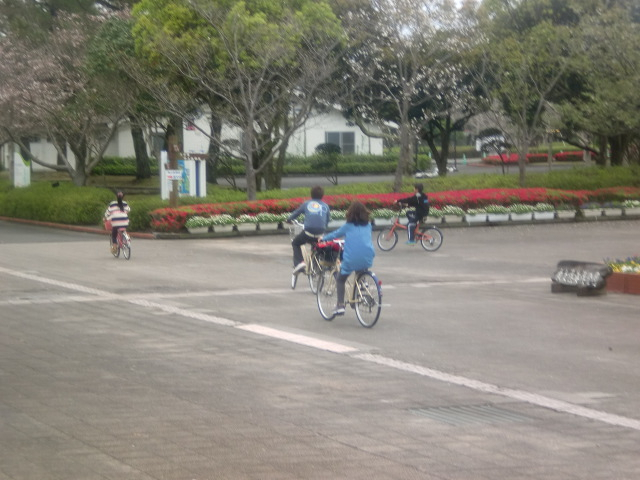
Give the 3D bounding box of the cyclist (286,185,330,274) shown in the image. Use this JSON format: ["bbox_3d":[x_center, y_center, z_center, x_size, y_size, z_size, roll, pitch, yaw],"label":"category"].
[{"bbox_3d":[-0.172,-0.157,29.300,0.500,1.360,0.680,-2,3,-18],"label":"cyclist"}]

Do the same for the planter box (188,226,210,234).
[{"bbox_3d":[-3.075,-0.240,49.600,0.580,0.210,0.250,-2,3,-30],"label":"planter box"}]

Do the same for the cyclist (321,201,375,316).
[{"bbox_3d":[0.338,0.234,24.100,0.470,1.400,0.660,-2,3,-25],"label":"cyclist"}]

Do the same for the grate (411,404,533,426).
[{"bbox_3d":[1.214,1.409,15.700,0.700,0.040,1.050,-2,3,-18],"label":"grate"}]

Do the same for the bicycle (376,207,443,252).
[{"bbox_3d":[1.925,-0.225,42.000,1.500,0.970,0.520,0,3,23],"label":"bicycle"}]

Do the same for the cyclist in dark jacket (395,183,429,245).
[{"bbox_3d":[1.961,-0.568,42.000,0.700,1.320,0.460,0,3,23],"label":"cyclist in dark jacket"}]

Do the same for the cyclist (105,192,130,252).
[{"bbox_3d":[-4.102,-0.334,39.700,0.440,1.260,0.600,-1,3,-17],"label":"cyclist"}]

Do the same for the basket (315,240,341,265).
[{"bbox_3d":[0.107,0.161,24.600,0.340,0.270,0.270,-2,3,-25],"label":"basket"}]

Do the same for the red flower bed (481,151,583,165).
[{"bbox_3d":[12.201,-4.715,112.000,5.900,0.700,1.800,-2,3,-18],"label":"red flower bed"}]

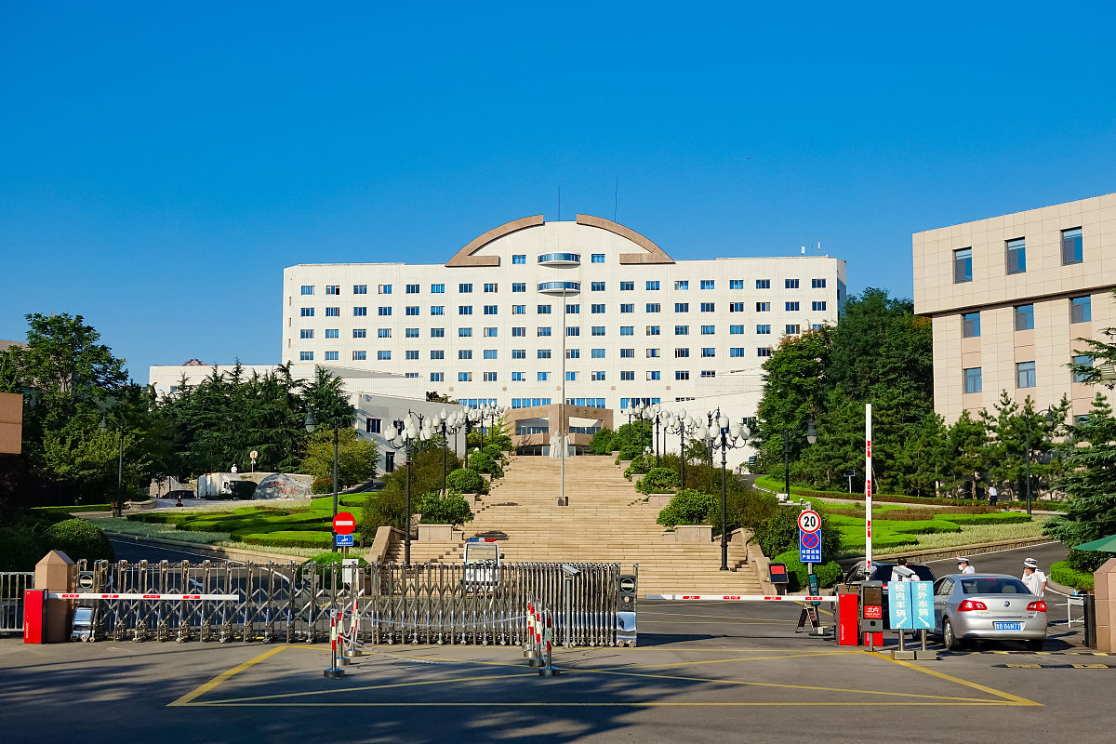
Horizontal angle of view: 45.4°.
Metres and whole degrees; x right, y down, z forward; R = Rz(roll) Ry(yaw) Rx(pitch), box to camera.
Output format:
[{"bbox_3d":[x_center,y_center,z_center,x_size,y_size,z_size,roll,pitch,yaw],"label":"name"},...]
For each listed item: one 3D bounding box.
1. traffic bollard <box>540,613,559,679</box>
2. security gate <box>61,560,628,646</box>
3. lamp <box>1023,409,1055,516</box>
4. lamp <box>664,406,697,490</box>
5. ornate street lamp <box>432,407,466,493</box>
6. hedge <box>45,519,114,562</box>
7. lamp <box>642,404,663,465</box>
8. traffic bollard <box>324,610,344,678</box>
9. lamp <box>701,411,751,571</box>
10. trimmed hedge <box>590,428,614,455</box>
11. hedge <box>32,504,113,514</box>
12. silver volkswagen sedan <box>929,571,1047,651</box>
[{"bbox_3d":[-0.131,4.231,20.857,0.320,1.000,0.320,0,-7,0],"label":"traffic bollard"},{"bbox_3d":[-4.148,4.625,26.600,11.300,1.630,0.600,0,-7,2],"label":"security gate"},{"bbox_3d":[27.235,4.970,75.500,1.680,6.281,0.450,0,-7,0],"label":"lamp"},{"bbox_3d":[6.218,4.784,66.840,1.900,5.920,1.900,0,-7,0],"label":"lamp"},{"bbox_3d":[-5.794,4.839,68.289,1.920,5.958,1.920,0,-7,0],"label":"ornate street lamp"},{"bbox_3d":[-16.872,6.411,47.000,2.500,2.400,2.500,0,-7,0],"label":"hedge"},{"bbox_3d":[6.370,4.995,85.078,1.920,5.956,1.920,0,-7,0],"label":"lamp"},{"bbox_3d":[-3.490,4.233,20.857,0.320,1.000,0.320,0,-7,0],"label":"traffic bollard"},{"bbox_3d":[6.238,4.502,50.341,1.900,5.930,1.900,0,-7,0],"label":"lamp"},{"bbox_3d":[4.602,7.164,136.000,2.700,2.800,2.600,0,-7,0],"label":"trimmed hedge"},{"bbox_3d":[-30.929,8.748,85.000,5.400,0.500,1.000,0,-7,0],"label":"hedge"},{"bbox_3d":[8.319,4.713,26.634,1.770,1.460,4.540,0,-7,2],"label":"silver volkswagen sedan"}]

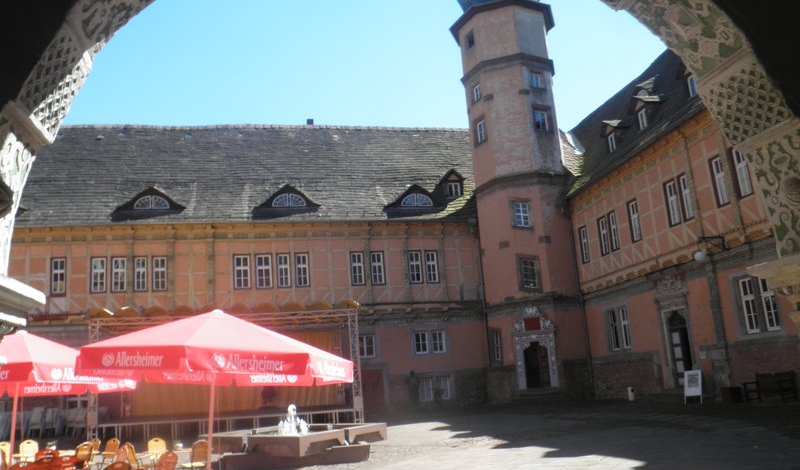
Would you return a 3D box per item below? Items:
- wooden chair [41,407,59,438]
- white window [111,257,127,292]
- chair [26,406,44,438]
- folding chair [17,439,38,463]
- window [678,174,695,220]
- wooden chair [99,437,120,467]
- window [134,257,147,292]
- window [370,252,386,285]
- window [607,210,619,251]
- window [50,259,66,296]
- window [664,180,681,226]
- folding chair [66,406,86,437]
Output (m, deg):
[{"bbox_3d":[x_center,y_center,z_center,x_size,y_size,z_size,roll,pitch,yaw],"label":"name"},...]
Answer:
[{"bbox_3d":[-12.584,6.751,23.300,0.520,1.000,0.600,2,-14,-26],"label":"wooden chair"},{"bbox_3d":[-14.019,1.967,32.225,0.790,1.860,0.150,-1,-13,-13],"label":"white window"},{"bbox_3d":[-15.300,7.869,27.200,0.620,1.300,0.720,-1,-13,-12],"label":"chair"},{"bbox_3d":[-7.002,4.279,12.197,0.440,0.870,0.520,-1,-13,-14],"label":"folding chair"},{"bbox_3d":[10.129,-1.347,22.916,0.150,1.700,0.600,-1,-13,-12],"label":"window"},{"bbox_3d":[-5.173,4.056,11.562,0.440,0.870,0.520,-11,-14,29],"label":"wooden chair"},{"bbox_3d":[-11.777,1.784,29.428,0.573,1.620,0.160,-1,-13,-14],"label":"window"},{"bbox_3d":[-1.166,1.817,35.091,0.740,1.850,0.150,-1,-13,-13],"label":"window"},{"bbox_3d":[9.136,-0.138,27.655,0.150,1.700,0.620,-1,-13,-12],"label":"window"},{"bbox_3d":[-16.694,2.066,31.679,0.760,1.930,0.150,-1,-13,-13],"label":"window"},{"bbox_3d":[9.967,-1.144,23.689,0.150,1.700,0.670,-1,-13,-12],"label":"window"},{"bbox_3d":[-13.748,7.934,27.500,0.650,1.300,0.720,-1,-13,-12],"label":"folding chair"}]

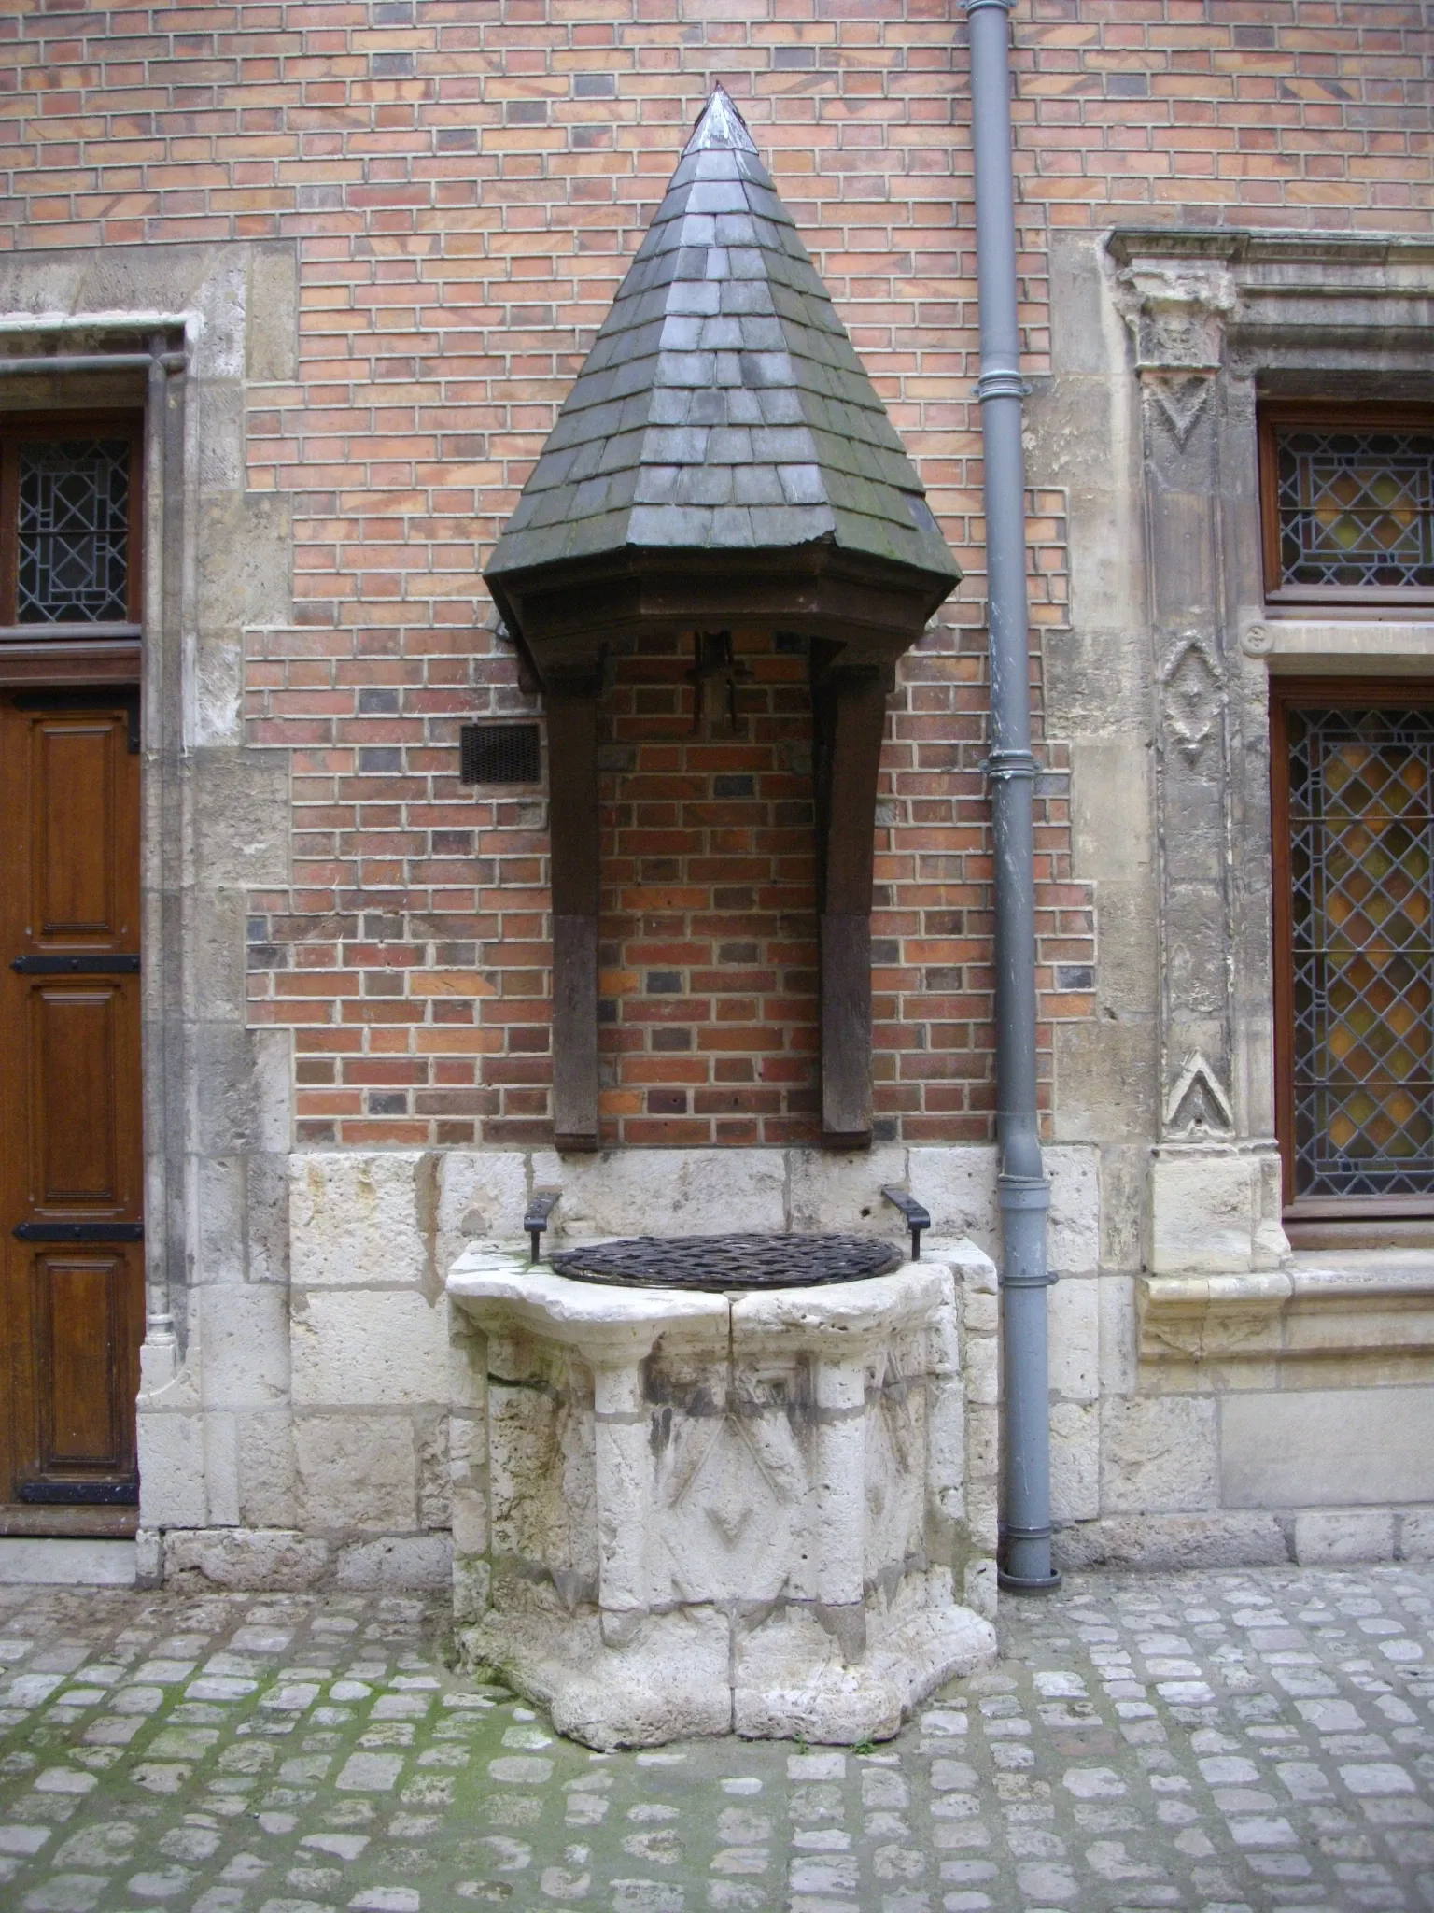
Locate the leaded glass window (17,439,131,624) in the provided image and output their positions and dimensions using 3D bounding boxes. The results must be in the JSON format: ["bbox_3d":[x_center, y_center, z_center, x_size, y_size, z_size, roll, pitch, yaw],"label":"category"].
[{"bbox_3d":[-1.770,-1.170,5.646,0.313,0.514,0.040,0,-2,0],"label":"leaded glass window"}]

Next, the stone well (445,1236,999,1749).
[{"bbox_3d":[0.037,1.154,4.714,1.255,0.887,1.260,0,-2,0],"label":"stone well"}]

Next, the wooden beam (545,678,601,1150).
[{"bbox_3d":[-0.340,-0.073,5.041,0.140,1.115,0.690,0,-2,0],"label":"wooden beam"}]

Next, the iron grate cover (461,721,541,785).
[{"bbox_3d":[-0.571,-0.537,5.412,0.209,0.166,0.040,0,-2,0],"label":"iron grate cover"}]

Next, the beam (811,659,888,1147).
[{"bbox_3d":[0.328,-0.096,5.040,0.135,1.140,0.690,0,-2,0],"label":"beam"}]

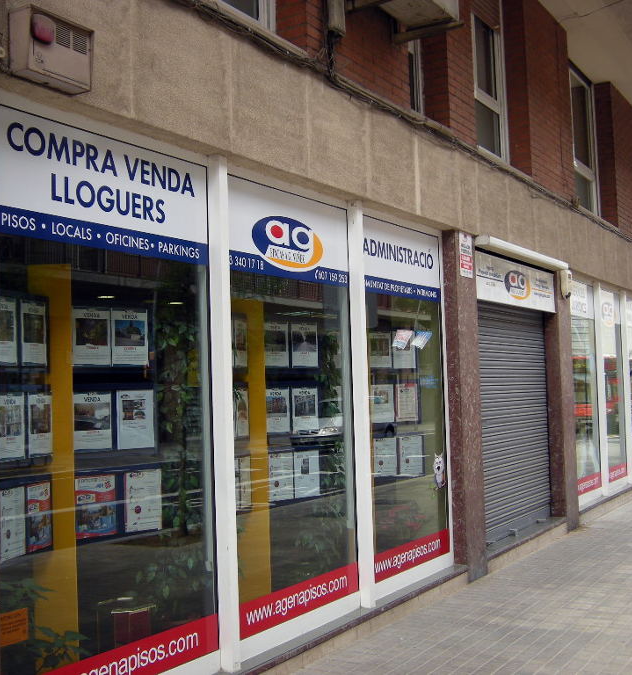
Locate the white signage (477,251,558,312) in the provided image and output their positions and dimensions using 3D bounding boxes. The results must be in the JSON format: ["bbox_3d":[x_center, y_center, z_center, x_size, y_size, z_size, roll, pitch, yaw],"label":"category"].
[{"bbox_3d":[1.883,-0.483,9.130,0.060,0.408,2.270,-3,-3,30],"label":"white signage"}]

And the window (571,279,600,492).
[{"bbox_3d":[3.147,0.571,11.581,0.070,2.465,1.240,-3,-3,30],"label":"window"}]

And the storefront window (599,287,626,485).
[{"bbox_3d":[3.845,0.611,12.794,0.070,2.465,1.180,-3,-3,30],"label":"storefront window"}]

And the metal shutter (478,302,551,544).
[{"bbox_3d":[1.838,0.773,9.206,0.080,2.090,2.110,-3,-3,30],"label":"metal shutter"}]

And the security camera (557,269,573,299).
[{"bbox_3d":[2.603,-0.545,10.229,0.118,0.300,0.150,-3,-3,30],"label":"security camera"}]

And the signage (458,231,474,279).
[{"bbox_3d":[1.218,-0.658,7.925,0.020,0.345,0.280,-3,-3,30],"label":"signage"}]

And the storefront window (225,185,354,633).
[{"bbox_3d":[-0.110,0.377,5.849,0.080,2.480,1.428,-3,-3,30],"label":"storefront window"}]

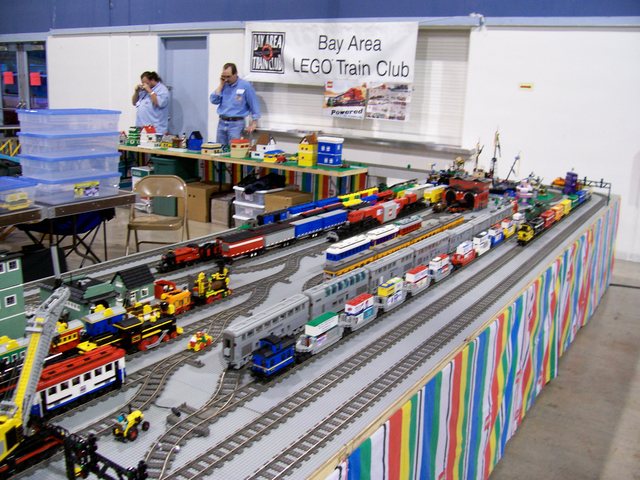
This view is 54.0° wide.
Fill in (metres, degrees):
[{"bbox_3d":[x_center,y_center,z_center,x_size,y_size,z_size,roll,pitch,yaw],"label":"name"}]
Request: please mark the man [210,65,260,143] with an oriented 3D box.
[{"bbox_3d":[-1.096,-1.348,8.013,0.600,1.800,0.380,5,14,12],"label":"man"}]

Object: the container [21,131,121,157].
[{"bbox_3d":[-1.761,-0.674,4.411,0.400,0.157,0.590,11,16,31],"label":"container"}]

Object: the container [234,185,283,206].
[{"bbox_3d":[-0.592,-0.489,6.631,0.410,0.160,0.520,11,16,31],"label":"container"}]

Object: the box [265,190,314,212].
[{"bbox_3d":[-0.314,-0.264,6.549,0.330,0.430,0.450,11,16,31],"label":"box"}]

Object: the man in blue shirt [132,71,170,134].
[{"bbox_3d":[-2.189,-1.398,8.319,0.520,1.650,0.460,13,18,36],"label":"man in blue shirt"}]

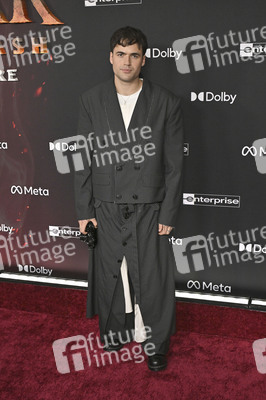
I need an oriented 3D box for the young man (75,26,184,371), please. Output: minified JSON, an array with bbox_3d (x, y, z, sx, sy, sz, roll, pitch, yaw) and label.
[{"bbox_3d":[-0.022,0.021,2.465,0.570,1.800,0.430,2,14,10],"label":"young man"}]

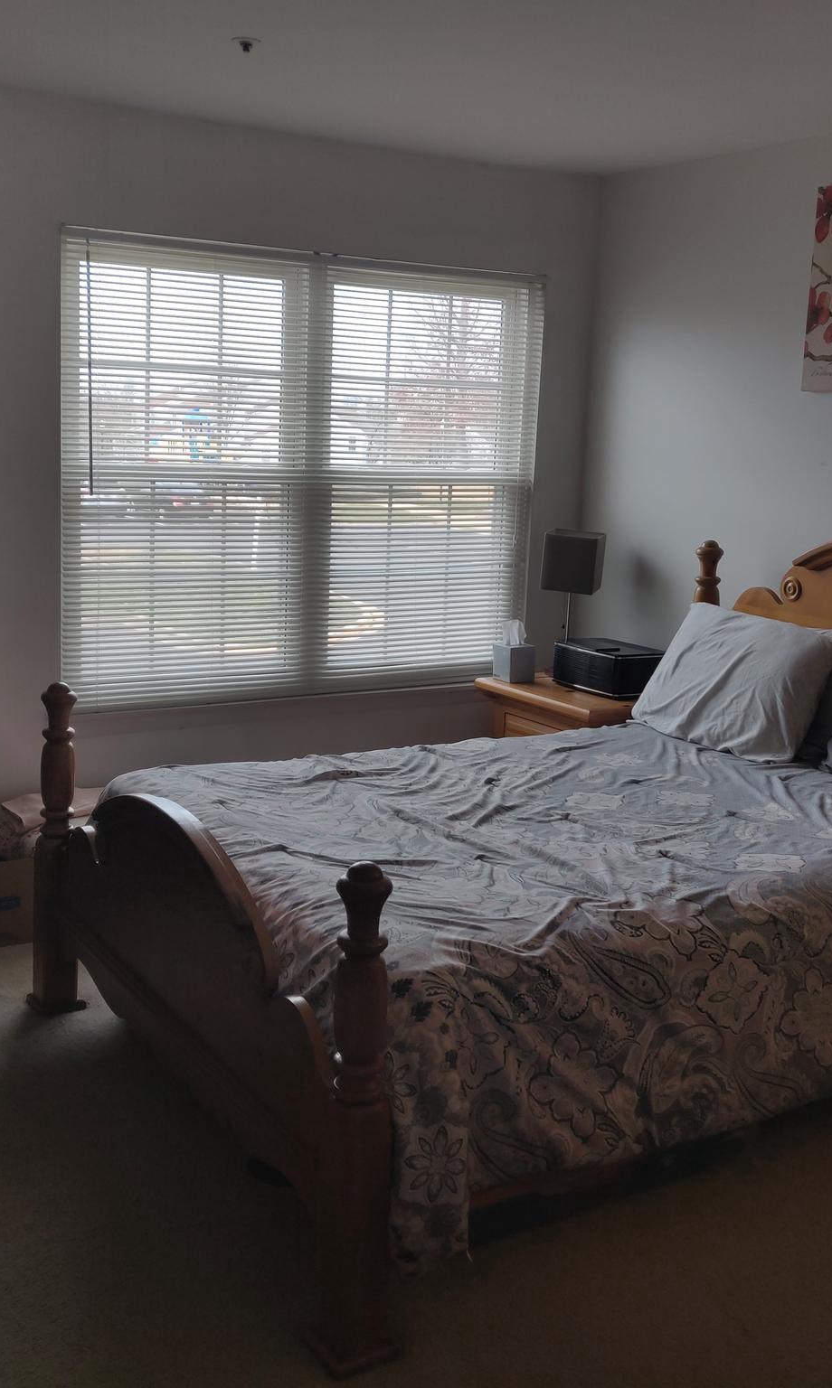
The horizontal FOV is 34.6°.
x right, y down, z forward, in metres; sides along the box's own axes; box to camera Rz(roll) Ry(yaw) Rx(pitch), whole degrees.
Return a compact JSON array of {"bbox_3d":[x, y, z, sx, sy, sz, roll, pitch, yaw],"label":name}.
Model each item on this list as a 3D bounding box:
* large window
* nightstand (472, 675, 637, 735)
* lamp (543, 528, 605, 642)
[{"bbox_3d":[-0.304,-0.709,4.482,1.786,1.460,0.050,-5,13,-32],"label":"large window"},{"bbox_3d":[0.587,0.277,4.893,0.472,0.593,0.613,-5,14,-33],"label":"nightstand"},{"bbox_3d":[0.567,-0.330,4.999,0.200,0.545,0.200,6,12,18],"label":"lamp"}]

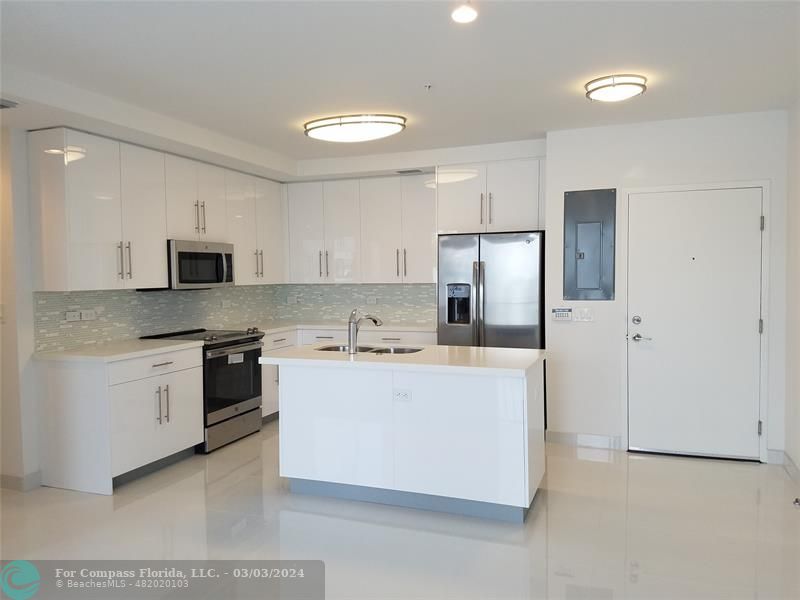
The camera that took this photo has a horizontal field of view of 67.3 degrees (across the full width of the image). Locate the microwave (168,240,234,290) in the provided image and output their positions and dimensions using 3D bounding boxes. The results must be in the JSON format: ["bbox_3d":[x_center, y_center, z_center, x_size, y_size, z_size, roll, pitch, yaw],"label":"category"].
[{"bbox_3d":[-1.838,-0.298,5.215,0.422,0.397,0.758,0,2,21],"label":"microwave"}]

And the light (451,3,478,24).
[{"bbox_3d":[0.290,-1.271,2.681,0.132,0.045,0.132,-1,2,0],"label":"light"}]

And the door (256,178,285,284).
[{"bbox_3d":[-1.361,-0.699,6.217,0.030,1.075,0.469,0,3,21],"label":"door"}]

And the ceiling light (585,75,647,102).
[{"bbox_3d":[1.317,-1.284,3.668,0.352,0.080,0.352,0,2,21],"label":"ceiling light"}]

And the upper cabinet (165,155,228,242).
[{"bbox_3d":[-1.885,-0.843,5.207,0.340,0.687,0.768,0,2,21],"label":"upper cabinet"}]

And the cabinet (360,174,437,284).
[{"bbox_3d":[0.078,-0.710,6.162,0.911,1.077,0.330,0,2,21],"label":"cabinet"}]

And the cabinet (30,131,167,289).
[{"bbox_3d":[-2.181,-0.614,4.443,0.328,1.077,0.925,0,2,21],"label":"cabinet"}]

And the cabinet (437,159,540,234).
[{"bbox_3d":[0.891,-0.930,5.681,0.932,0.624,0.615,0,2,21],"label":"cabinet"}]

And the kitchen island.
[{"bbox_3d":[0.050,0.801,3.965,1.684,0.902,0.877,0,2,21],"label":"kitchen island"}]

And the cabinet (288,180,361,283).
[{"bbox_3d":[-0.730,-0.709,6.402,0.834,1.073,0.340,0,2,21],"label":"cabinet"}]

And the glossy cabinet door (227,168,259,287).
[{"bbox_3d":[-1.528,-0.678,5.768,0.030,1.075,0.490,0,3,21],"label":"glossy cabinet door"}]

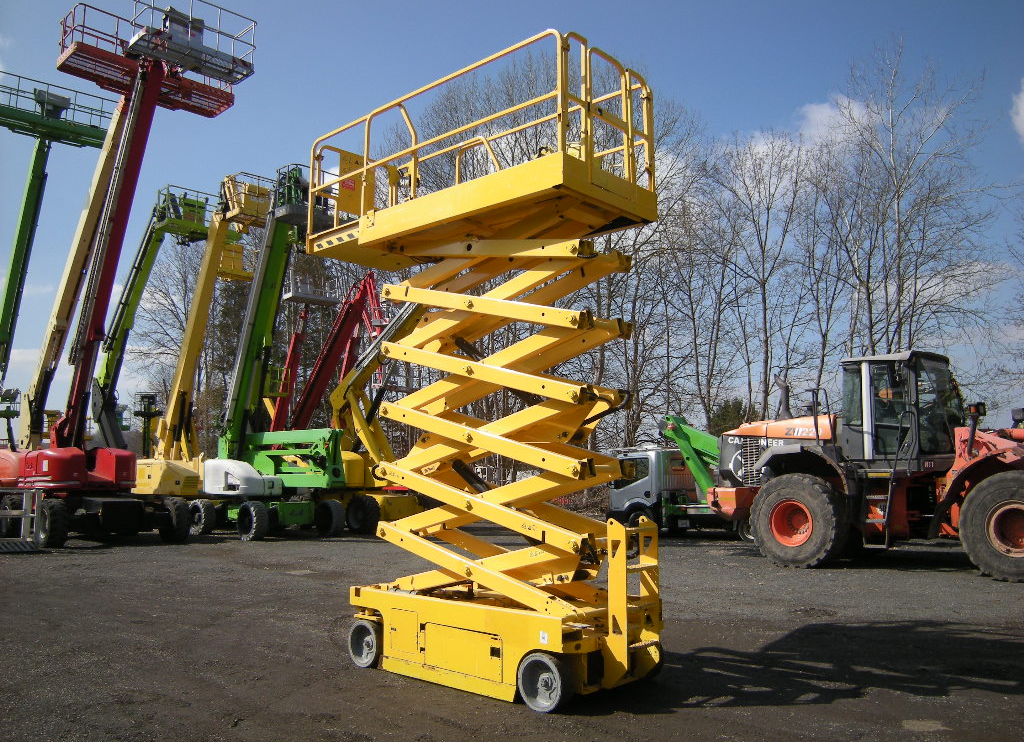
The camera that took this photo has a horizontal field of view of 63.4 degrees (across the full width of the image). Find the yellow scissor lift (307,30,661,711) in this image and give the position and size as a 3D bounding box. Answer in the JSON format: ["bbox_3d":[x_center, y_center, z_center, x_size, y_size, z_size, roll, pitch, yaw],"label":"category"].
[{"bbox_3d":[-0.356,0.051,7.115,3.260,4.800,1.240,-6,-9,41],"label":"yellow scissor lift"}]

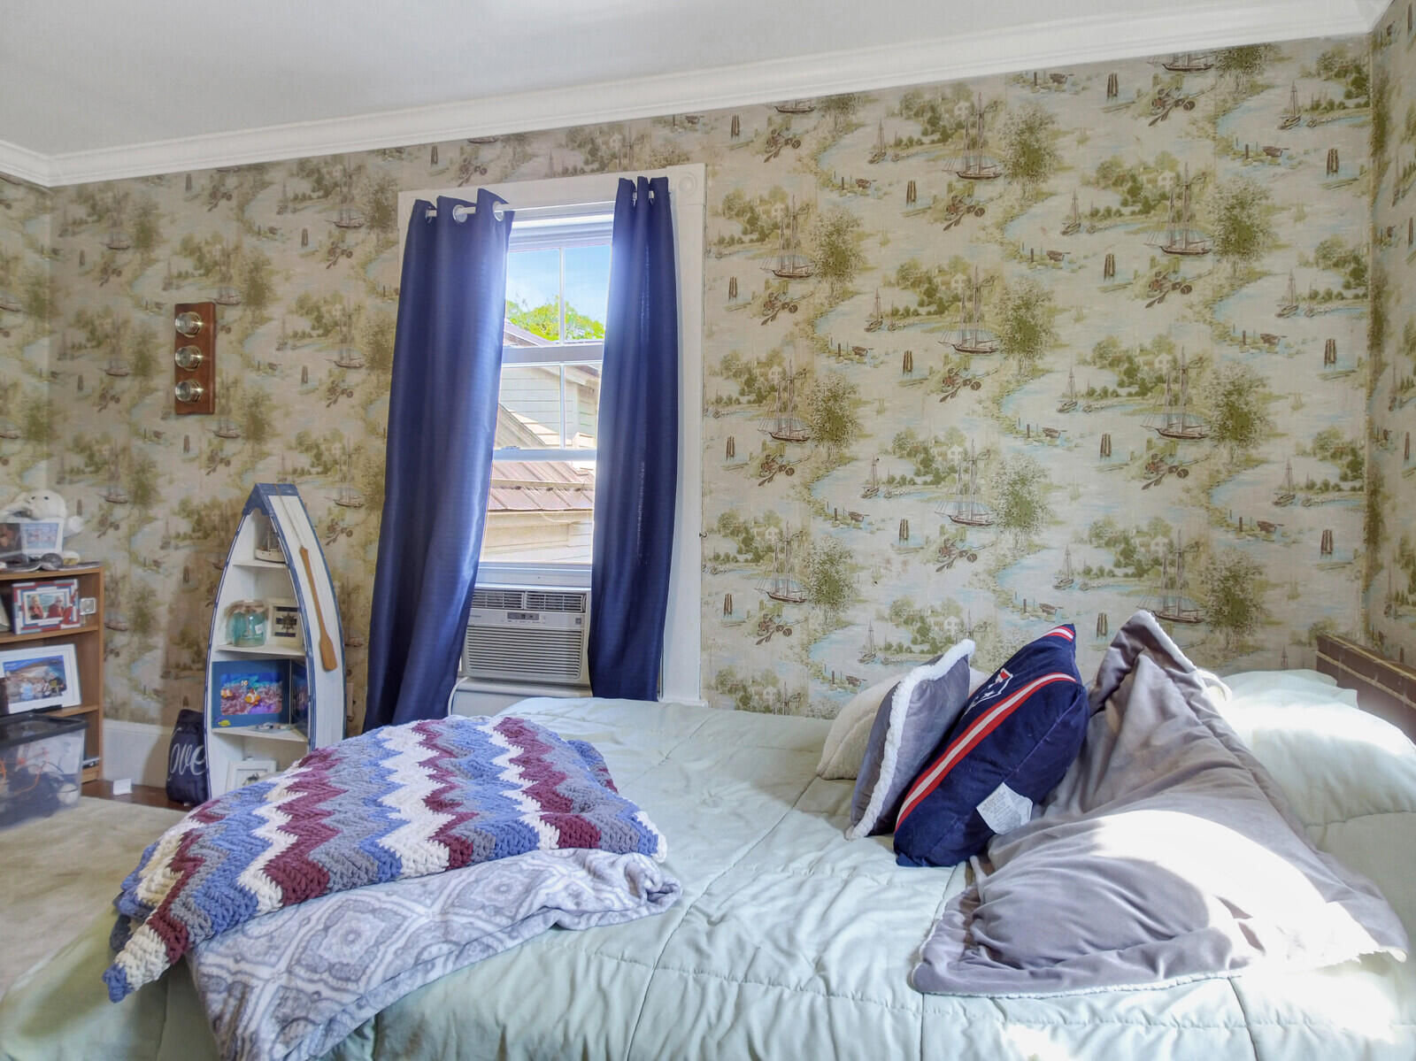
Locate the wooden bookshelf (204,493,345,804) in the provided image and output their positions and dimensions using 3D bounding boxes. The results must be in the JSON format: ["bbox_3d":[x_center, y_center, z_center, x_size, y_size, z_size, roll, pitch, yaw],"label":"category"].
[{"bbox_3d":[-1.464,0.407,3.075,0.458,1.135,0.172,1,1,17],"label":"wooden bookshelf"}]

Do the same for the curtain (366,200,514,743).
[{"bbox_3d":[-0.873,-0.091,2.913,0.496,1.999,0.157,1,1,17],"label":"curtain"}]

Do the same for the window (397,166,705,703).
[{"bbox_3d":[-0.531,-0.297,2.936,1.101,1.670,0.120,1,1,17],"label":"window"}]

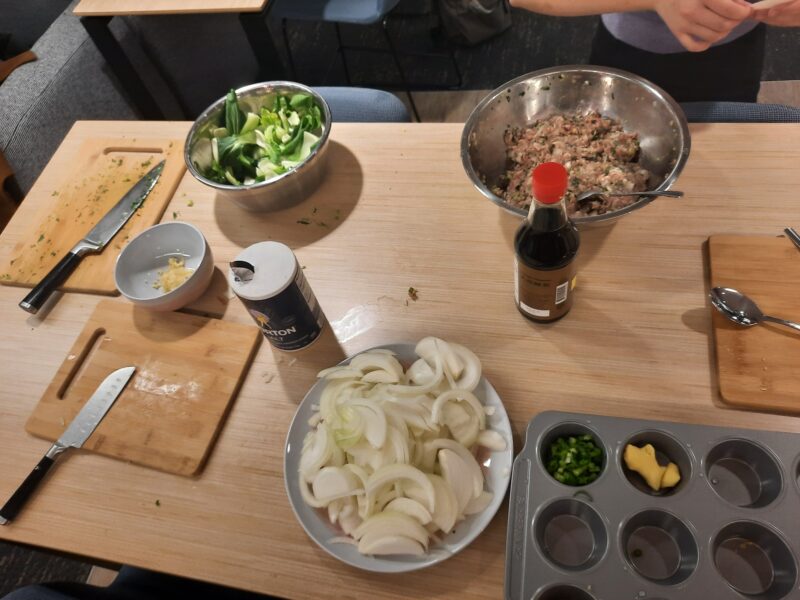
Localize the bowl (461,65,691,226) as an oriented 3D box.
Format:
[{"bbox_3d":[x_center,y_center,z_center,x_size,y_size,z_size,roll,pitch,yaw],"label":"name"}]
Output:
[{"bbox_3d":[0.233,-0.183,0.793,0.283,0.105,0.283,-5,58,9],"label":"bowl"}]

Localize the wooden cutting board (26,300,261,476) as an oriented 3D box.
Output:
[{"bbox_3d":[-0.345,0.111,0.786,0.277,0.015,0.207,8,61,17],"label":"wooden cutting board"}]

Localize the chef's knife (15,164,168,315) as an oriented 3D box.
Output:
[{"bbox_3d":[-0.485,-0.116,0.935,0.045,0.025,0.328,20,64,22],"label":"chef's knife"}]

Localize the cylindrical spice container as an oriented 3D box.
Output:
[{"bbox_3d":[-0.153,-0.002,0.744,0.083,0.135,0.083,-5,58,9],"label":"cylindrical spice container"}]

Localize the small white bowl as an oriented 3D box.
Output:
[{"bbox_3d":[-0.335,-0.041,0.848,0.136,0.067,0.136,-5,58,9],"label":"small white bowl"}]

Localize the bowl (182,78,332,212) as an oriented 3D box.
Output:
[{"bbox_3d":[-0.207,-0.227,0.915,0.231,0.103,0.231,-5,58,9],"label":"bowl"}]

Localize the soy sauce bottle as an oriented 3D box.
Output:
[{"bbox_3d":[0.168,-0.061,0.657,0.075,0.228,0.075,-5,58,9],"label":"soy sauce bottle"}]

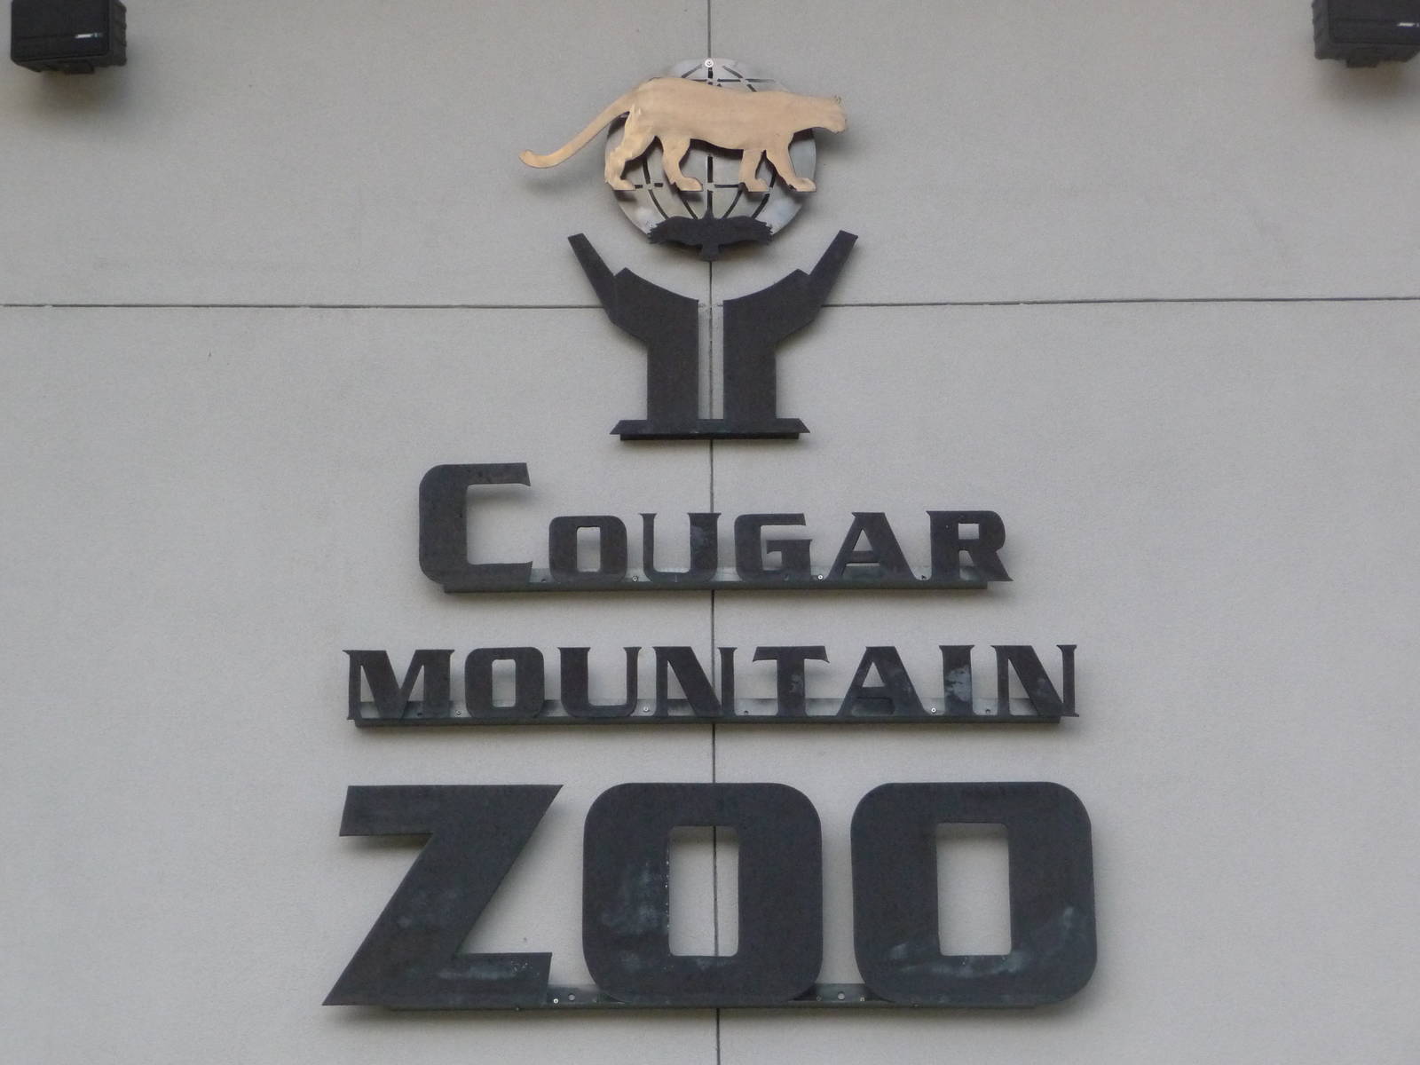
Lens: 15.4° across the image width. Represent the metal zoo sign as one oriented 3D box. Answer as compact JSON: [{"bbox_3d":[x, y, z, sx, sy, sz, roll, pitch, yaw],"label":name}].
[{"bbox_3d":[-0.004,-0.041,16.200,2.318,3.092,0.110,0,-20,0],"label":"metal zoo sign"}]

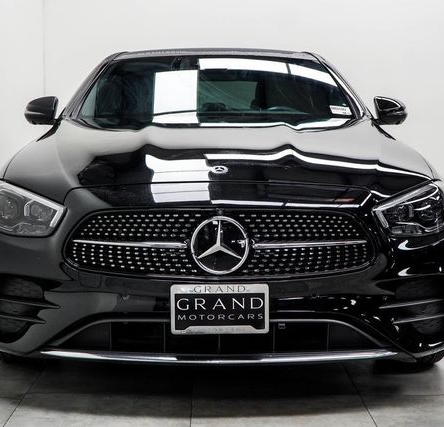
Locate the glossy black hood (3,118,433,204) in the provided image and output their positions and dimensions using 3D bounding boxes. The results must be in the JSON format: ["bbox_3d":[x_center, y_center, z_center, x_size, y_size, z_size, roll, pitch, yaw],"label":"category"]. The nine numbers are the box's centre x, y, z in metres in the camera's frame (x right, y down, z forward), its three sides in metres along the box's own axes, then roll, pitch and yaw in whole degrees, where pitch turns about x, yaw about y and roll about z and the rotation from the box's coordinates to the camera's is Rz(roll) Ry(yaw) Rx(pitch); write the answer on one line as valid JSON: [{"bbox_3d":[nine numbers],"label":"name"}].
[{"bbox_3d":[-0.018,-0.231,2.924,1.630,0.280,1.290,0,7,-1],"label":"glossy black hood"}]

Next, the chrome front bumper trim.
[{"bbox_3d":[-0.012,0.470,2.298,1.210,0.045,0.130,0,7,-1],"label":"chrome front bumper trim"}]

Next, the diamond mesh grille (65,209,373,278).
[{"bbox_3d":[-0.011,0.093,2.273,1.020,0.225,0.150,0,7,-1],"label":"diamond mesh grille"}]

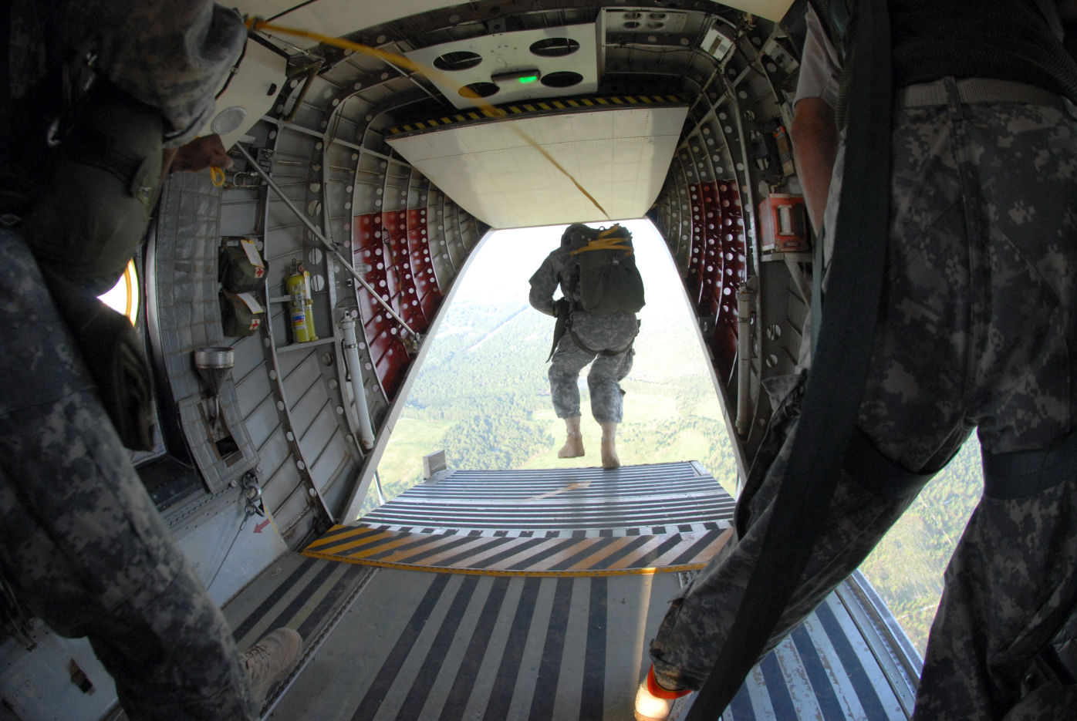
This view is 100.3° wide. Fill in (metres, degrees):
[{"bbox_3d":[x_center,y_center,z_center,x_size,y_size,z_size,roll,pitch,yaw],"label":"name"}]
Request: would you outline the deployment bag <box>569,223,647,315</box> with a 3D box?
[{"bbox_3d":[0.418,-0.554,2.740,0.400,0.500,0.270,-7,-2,-17],"label":"deployment bag"}]

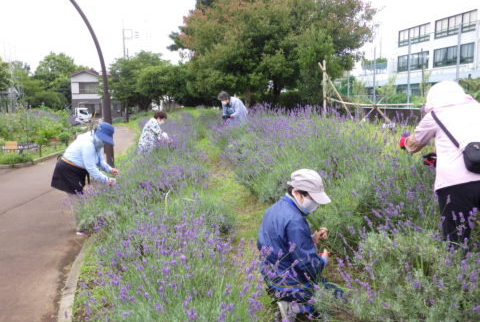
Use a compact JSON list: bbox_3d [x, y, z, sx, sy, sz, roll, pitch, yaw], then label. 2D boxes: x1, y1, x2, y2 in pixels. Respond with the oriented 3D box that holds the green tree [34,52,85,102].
[{"bbox_3d":[-26.961,-12.323,58.000,7.200,7.800,6.500,0,9,0],"label":"green tree"}]

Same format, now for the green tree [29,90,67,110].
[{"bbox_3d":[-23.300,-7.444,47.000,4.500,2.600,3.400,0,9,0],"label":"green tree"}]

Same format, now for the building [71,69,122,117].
[{"bbox_3d":[-20.551,-9.735,56.000,7.200,6.600,6.500,0,9,-3],"label":"building"}]

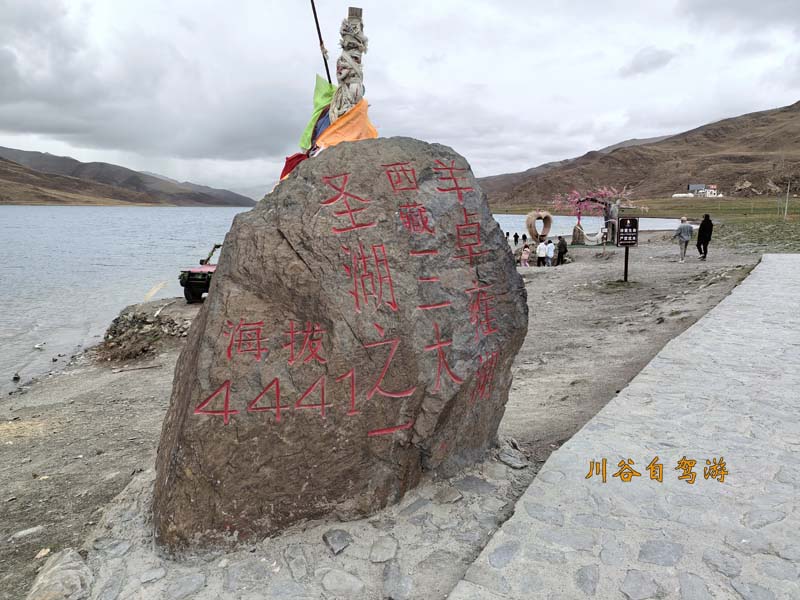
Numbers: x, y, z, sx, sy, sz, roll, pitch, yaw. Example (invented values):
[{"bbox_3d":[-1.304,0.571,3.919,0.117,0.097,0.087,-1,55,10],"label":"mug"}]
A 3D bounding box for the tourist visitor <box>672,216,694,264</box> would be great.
[{"bbox_3d":[10.722,-2.270,23.730,0.620,1.720,0.480,-3,9,-17],"label":"tourist visitor"}]

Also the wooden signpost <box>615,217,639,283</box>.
[{"bbox_3d":[6.298,-1.390,17.333,0.570,1.760,0.080,2,9,11],"label":"wooden signpost"}]

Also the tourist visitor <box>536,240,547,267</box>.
[{"bbox_3d":[7.823,-2.497,34.626,0.500,1.660,0.340,2,9,11],"label":"tourist visitor"}]

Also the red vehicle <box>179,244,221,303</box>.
[{"bbox_3d":[-5.761,-0.990,20.600,1.450,1.740,2.800,2,9,14],"label":"red vehicle"}]

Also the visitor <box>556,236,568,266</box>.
[{"bbox_3d":[8.984,-2.671,34.629,0.420,1.700,0.500,8,12,41],"label":"visitor"}]

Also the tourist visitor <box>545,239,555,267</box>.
[{"bbox_3d":[8.266,-2.474,34.625,0.470,1.650,0.340,1,9,9],"label":"tourist visitor"}]

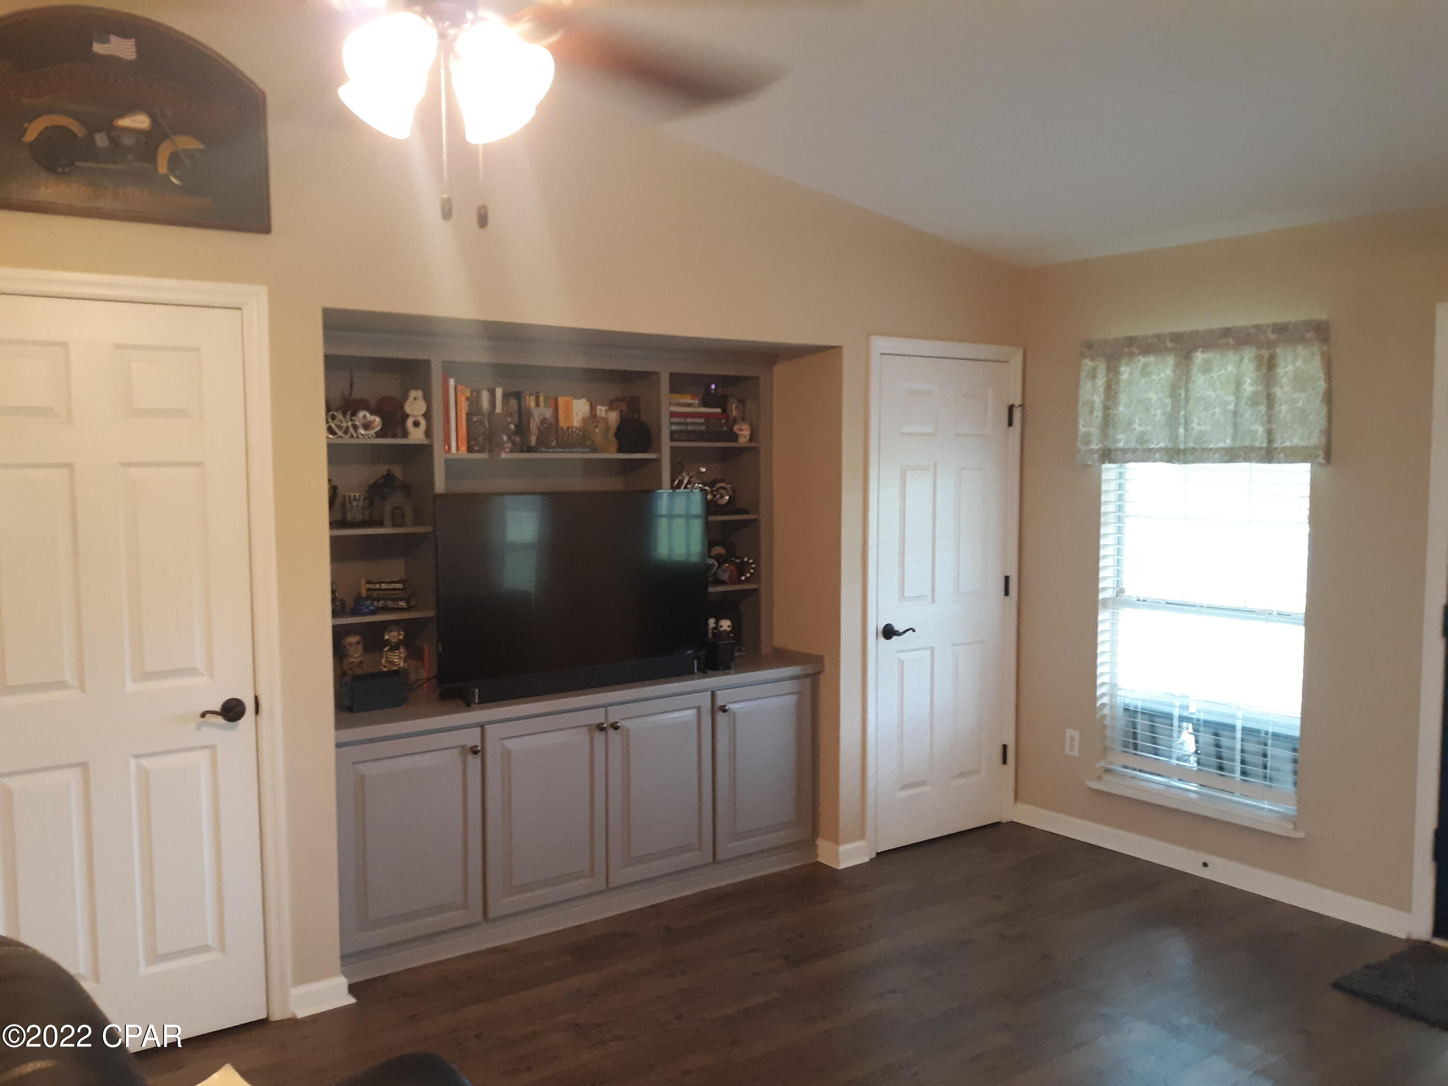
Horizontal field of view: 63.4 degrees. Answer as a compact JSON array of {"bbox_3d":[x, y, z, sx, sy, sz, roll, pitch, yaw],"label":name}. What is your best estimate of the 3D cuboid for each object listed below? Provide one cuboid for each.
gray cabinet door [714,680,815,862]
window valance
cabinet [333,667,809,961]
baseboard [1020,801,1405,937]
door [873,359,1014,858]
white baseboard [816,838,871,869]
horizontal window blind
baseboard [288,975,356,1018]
[{"bbox_3d":[0.156,0.873,4.565,0.474,0.649,0.025,-3,5,-36],"label":"gray cabinet door"},{"bbox_3d":[1.797,-0.548,4.456,0.080,0.506,1.020,-3,5,-36],"label":"window valance"},{"bbox_3d":[-0.557,0.905,4.365,1.970,0.745,0.540,-3,5,-36],"label":"cabinet"},{"bbox_3d":[1.820,1.246,4.612,0.020,0.093,1.660,-3,5,-36],"label":"baseboard"},{"bbox_3d":[0.931,0.242,4.955,0.790,2.040,0.055,-3,5,-36],"label":"door"},{"bbox_3d":[0.491,1.242,4.747,0.173,0.093,0.126,-3,5,-36],"label":"white baseboard"},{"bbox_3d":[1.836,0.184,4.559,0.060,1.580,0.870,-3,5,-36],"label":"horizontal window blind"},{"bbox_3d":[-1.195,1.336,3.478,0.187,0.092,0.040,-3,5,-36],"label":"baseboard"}]

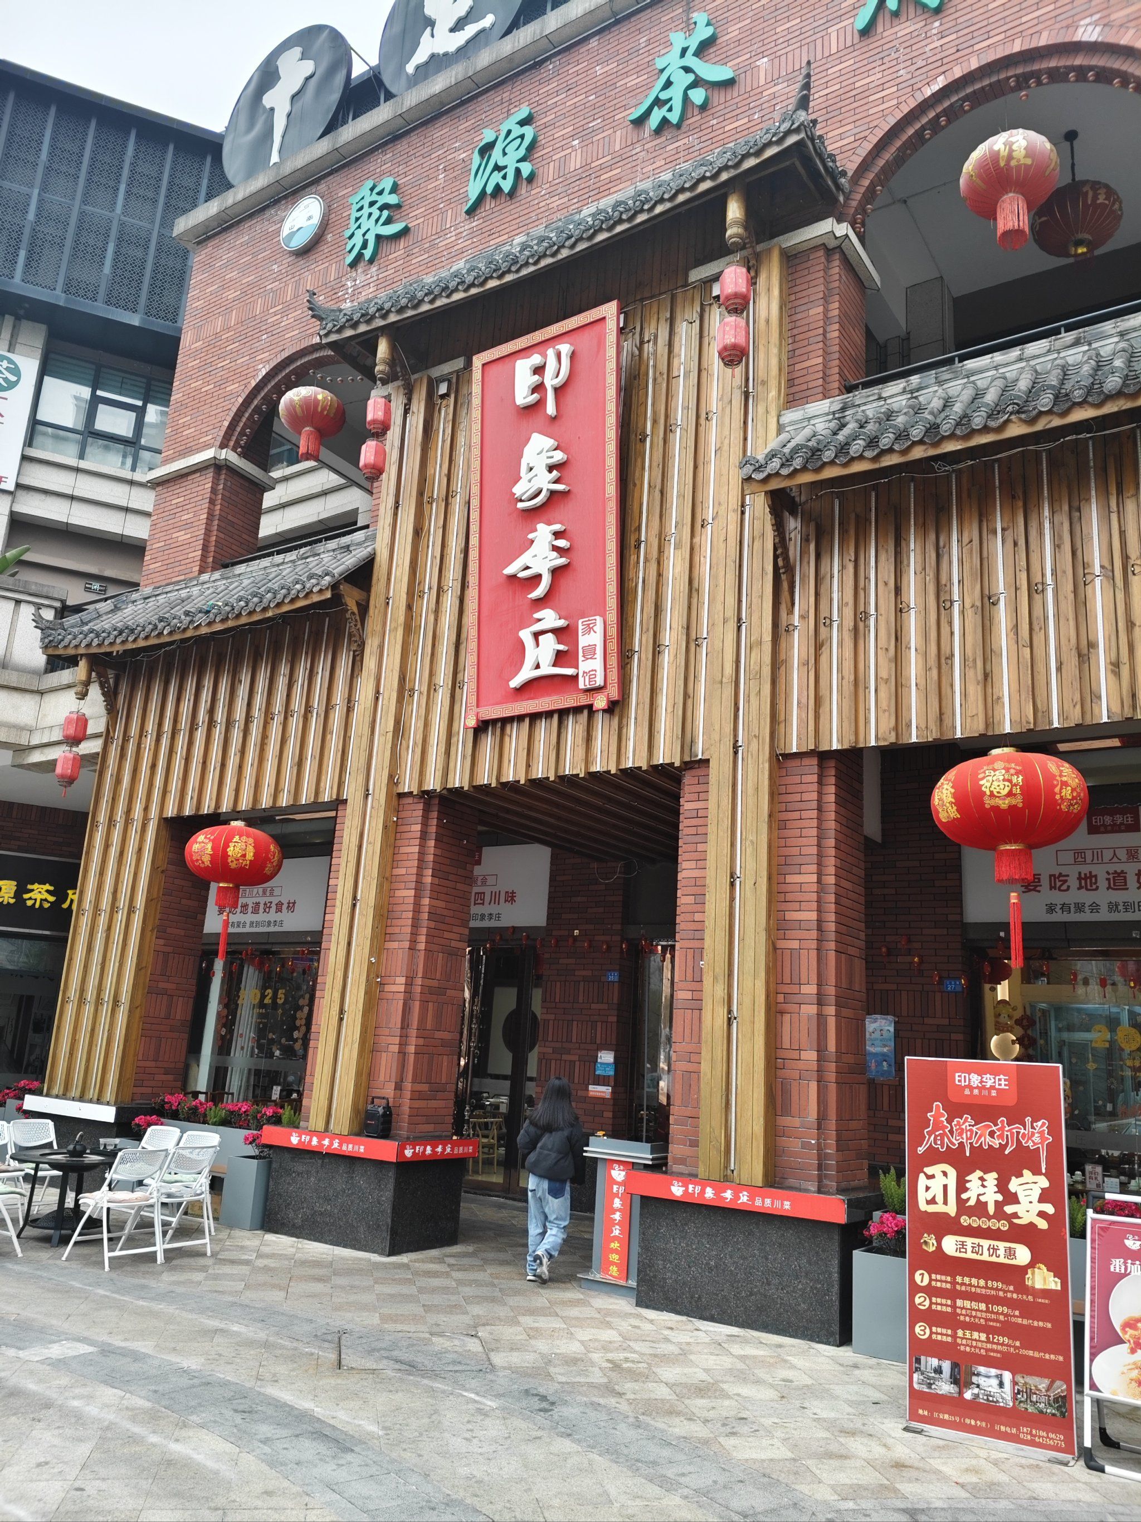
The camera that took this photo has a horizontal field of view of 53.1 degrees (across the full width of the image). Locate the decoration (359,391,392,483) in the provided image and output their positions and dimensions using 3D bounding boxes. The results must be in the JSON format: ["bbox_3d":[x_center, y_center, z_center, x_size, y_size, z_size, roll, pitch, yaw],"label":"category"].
[{"bbox_3d":[-1.998,-3.334,11.763,0.260,0.980,0.260,3,-14,1],"label":"decoration"}]

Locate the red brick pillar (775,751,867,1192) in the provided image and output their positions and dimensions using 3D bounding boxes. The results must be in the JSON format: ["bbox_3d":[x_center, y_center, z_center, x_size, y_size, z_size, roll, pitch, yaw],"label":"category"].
[{"bbox_3d":[1.869,1.552,8.640,0.550,3.150,0.680,-6,-18,34],"label":"red brick pillar"}]

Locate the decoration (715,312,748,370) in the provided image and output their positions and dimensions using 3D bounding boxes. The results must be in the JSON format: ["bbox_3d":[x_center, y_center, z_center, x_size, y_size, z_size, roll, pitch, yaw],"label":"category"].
[{"bbox_3d":[1.343,-3.459,9.452,0.270,0.450,0.270,3,-15,1],"label":"decoration"}]

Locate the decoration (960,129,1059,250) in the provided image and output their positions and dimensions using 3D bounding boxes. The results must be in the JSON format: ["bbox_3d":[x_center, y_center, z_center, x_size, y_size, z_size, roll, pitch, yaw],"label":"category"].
[{"bbox_3d":[3.619,-4.680,9.398,0.770,1.000,0.770,-6,-17,34],"label":"decoration"}]

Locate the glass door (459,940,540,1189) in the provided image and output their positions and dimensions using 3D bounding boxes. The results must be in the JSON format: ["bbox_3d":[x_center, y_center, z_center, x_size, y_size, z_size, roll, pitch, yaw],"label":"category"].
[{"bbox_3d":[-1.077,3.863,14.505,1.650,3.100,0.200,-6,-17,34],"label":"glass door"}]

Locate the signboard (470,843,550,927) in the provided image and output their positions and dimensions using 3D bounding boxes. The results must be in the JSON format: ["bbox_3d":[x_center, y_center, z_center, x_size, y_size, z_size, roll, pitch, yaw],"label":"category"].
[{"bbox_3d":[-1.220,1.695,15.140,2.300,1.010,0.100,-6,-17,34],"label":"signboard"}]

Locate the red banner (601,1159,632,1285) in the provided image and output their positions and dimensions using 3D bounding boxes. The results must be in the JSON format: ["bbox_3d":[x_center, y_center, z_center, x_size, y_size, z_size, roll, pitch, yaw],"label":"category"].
[{"bbox_3d":[0.361,3.558,8.855,0.230,0.850,0.030,-6,-18,34],"label":"red banner"}]

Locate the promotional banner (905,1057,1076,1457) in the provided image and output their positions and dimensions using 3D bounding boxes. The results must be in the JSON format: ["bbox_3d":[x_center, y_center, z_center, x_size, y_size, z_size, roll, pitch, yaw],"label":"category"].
[{"bbox_3d":[2.115,2.471,5.837,0.800,1.820,0.120,-5,-17,29],"label":"promotional banner"}]

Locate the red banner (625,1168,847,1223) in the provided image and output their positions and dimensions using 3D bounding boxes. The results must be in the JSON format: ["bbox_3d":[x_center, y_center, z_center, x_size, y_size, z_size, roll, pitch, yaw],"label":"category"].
[{"bbox_3d":[1.120,3.046,8.014,1.700,0.155,0.030,-6,-18,34],"label":"red banner"}]

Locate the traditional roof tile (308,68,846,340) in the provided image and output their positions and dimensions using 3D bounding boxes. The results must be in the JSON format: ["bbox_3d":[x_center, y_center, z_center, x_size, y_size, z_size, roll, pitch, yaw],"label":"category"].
[{"bbox_3d":[-0.250,-4.897,10.976,5.750,1.300,0.950,-6,-17,34],"label":"traditional roof tile"}]

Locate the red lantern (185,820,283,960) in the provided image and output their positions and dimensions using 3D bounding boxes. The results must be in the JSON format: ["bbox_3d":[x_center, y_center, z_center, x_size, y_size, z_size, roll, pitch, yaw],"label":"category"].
[{"bbox_3d":[-3.564,1.357,11.981,1.000,1.440,1.000,-6,-18,34],"label":"red lantern"}]

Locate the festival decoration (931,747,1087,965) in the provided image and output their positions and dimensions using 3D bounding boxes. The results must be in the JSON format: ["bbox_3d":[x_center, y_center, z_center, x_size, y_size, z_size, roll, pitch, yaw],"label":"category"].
[{"bbox_3d":[2.958,0.627,7.656,0.970,1.490,0.970,-6,-17,34],"label":"festival decoration"}]

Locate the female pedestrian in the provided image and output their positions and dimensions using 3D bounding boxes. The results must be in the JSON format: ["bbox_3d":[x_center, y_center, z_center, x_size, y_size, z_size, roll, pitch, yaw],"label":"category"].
[{"bbox_3d":[-0.158,3.332,9.200,0.500,1.570,0.430,-1,-15,17],"label":"female pedestrian"}]

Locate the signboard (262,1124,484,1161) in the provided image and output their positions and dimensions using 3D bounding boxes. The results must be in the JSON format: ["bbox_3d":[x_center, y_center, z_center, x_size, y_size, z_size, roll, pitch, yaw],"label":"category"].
[{"bbox_3d":[-1.899,3.587,10.796,1.730,0.165,1.120,-6,-17,34],"label":"signboard"}]

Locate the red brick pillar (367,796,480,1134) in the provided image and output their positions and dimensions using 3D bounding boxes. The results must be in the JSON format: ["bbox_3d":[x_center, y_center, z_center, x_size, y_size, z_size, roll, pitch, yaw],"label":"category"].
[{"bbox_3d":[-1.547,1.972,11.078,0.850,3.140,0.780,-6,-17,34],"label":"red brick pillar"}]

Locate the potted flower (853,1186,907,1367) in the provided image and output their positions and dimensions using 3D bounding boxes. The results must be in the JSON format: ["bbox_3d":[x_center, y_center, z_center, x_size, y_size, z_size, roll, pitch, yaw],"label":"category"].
[{"bbox_3d":[2.122,3.372,7.453,0.420,0.900,0.420,-6,-17,34],"label":"potted flower"}]

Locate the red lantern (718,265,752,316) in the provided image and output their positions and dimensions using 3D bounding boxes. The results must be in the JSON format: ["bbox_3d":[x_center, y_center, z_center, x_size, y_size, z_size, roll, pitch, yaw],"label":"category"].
[{"bbox_3d":[1.357,-3.879,9.380,0.265,0.390,0.265,-6,-17,34],"label":"red lantern"}]

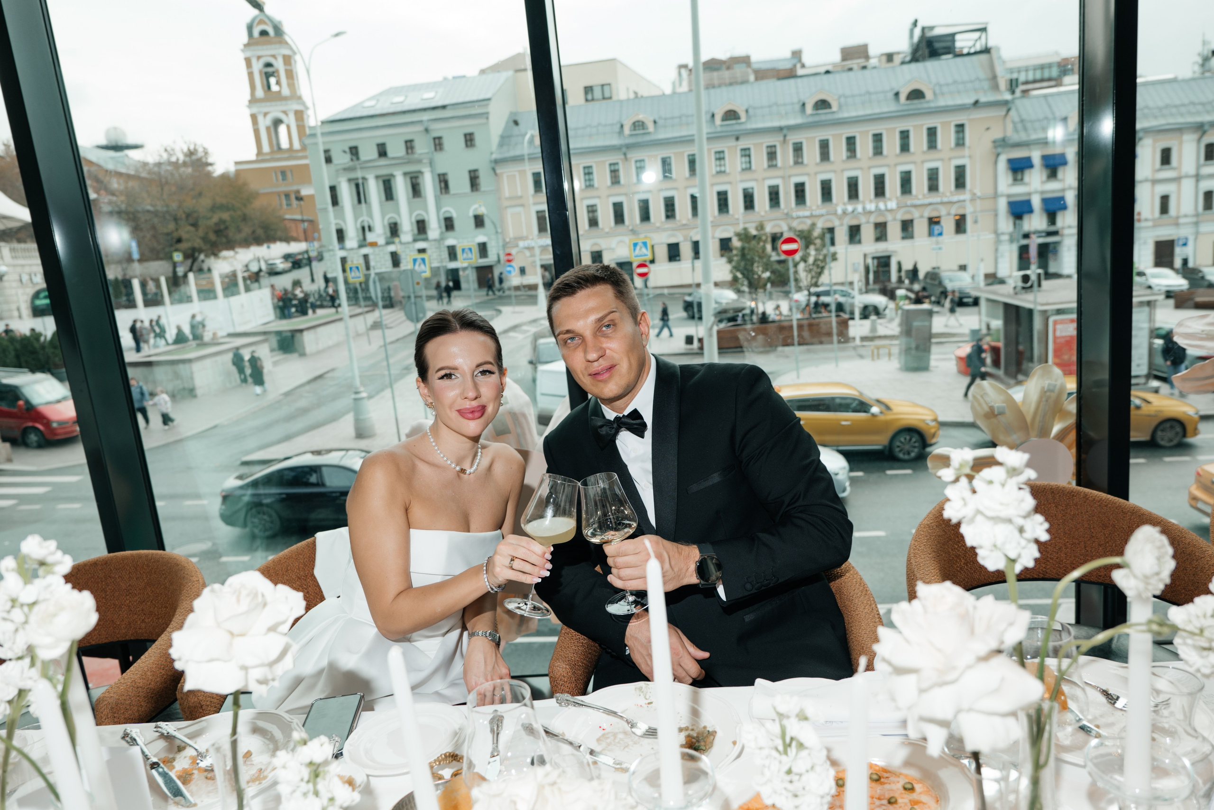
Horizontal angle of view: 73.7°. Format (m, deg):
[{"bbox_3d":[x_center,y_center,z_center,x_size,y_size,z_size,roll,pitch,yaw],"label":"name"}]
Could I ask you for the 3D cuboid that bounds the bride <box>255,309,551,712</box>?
[{"bbox_3d":[-0.304,0.518,1.339,0.620,1.290,0.740,-9,12,-18],"label":"bride"}]

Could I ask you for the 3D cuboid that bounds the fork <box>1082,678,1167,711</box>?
[{"bbox_3d":[0.618,0.360,1.045,0.180,0.022,0.026,4,15,41],"label":"fork"}]

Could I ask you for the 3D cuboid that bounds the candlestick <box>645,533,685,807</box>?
[{"bbox_3d":[0.058,0.298,0.889,0.025,0.320,0.025,-6,11,0],"label":"candlestick"}]

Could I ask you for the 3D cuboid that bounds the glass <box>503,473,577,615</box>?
[{"bbox_3d":[-0.097,0.215,1.255,0.088,0.215,0.088,14,6,-4],"label":"glass"}]

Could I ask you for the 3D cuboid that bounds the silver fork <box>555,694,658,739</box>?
[{"bbox_3d":[0.004,0.420,1.088,0.193,0.022,0.026,3,14,37],"label":"silver fork"}]

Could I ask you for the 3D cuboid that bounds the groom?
[{"bbox_3d":[0.176,0.440,1.354,0.600,1.360,0.760,-2,12,18],"label":"groom"}]

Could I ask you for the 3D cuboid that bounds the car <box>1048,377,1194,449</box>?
[{"bbox_3d":[11.070,0.130,19.050,4.750,1.460,1.850,-4,11,10],"label":"car"}]

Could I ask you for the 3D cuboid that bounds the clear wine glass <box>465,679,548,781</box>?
[{"bbox_3d":[-0.094,0.391,0.810,0.088,0.217,0.088,-6,11,0],"label":"clear wine glass"}]

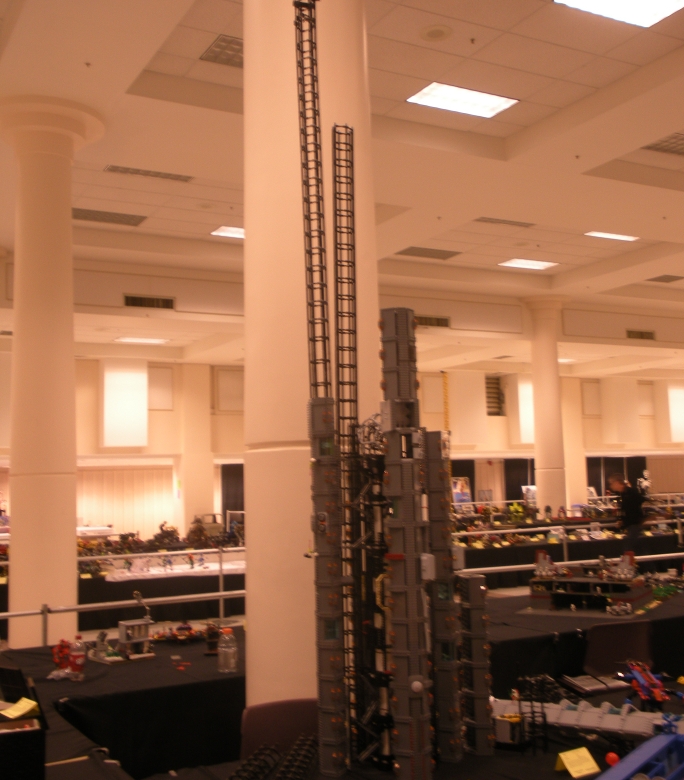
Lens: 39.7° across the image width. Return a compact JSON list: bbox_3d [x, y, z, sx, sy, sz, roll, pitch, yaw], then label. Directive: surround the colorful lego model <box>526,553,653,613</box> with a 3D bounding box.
[{"bbox_3d":[1.724,1.317,6.578,0.735,0.370,0.430,-6,-7,33],"label":"colorful lego model"}]

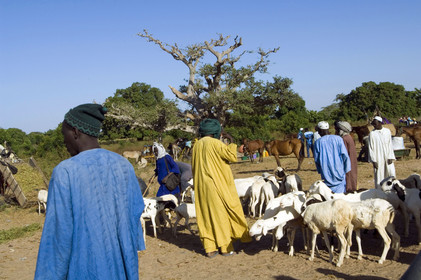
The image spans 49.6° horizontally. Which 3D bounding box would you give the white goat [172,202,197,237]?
[{"bbox_3d":[-0.226,1.249,7.451,0.850,0.590,0.230,-5,0,-18],"label":"white goat"}]

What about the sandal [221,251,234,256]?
[{"bbox_3d":[0.224,1.478,6.020,0.100,0.070,0.260,-5,0,40],"label":"sandal"}]

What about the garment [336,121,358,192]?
[{"bbox_3d":[3.017,0.398,10.000,0.450,1.600,0.520,-3,1,41],"label":"garment"}]

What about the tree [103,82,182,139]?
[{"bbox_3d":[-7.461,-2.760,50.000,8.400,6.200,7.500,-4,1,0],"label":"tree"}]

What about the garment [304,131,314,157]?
[{"bbox_3d":[5.757,0.233,26.500,0.520,1.500,0.360,-5,0,8],"label":"garment"}]

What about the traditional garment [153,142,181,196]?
[{"bbox_3d":[-0.845,0.586,8.750,0.450,1.060,0.430,-5,0,-27],"label":"traditional garment"}]

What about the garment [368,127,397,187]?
[{"bbox_3d":[4.088,0.451,10.800,0.640,1.460,0.420,-4,1,13],"label":"garment"}]

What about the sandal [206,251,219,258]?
[{"bbox_3d":[0.031,1.513,6.080,0.100,0.070,0.270,-3,1,25],"label":"sandal"}]

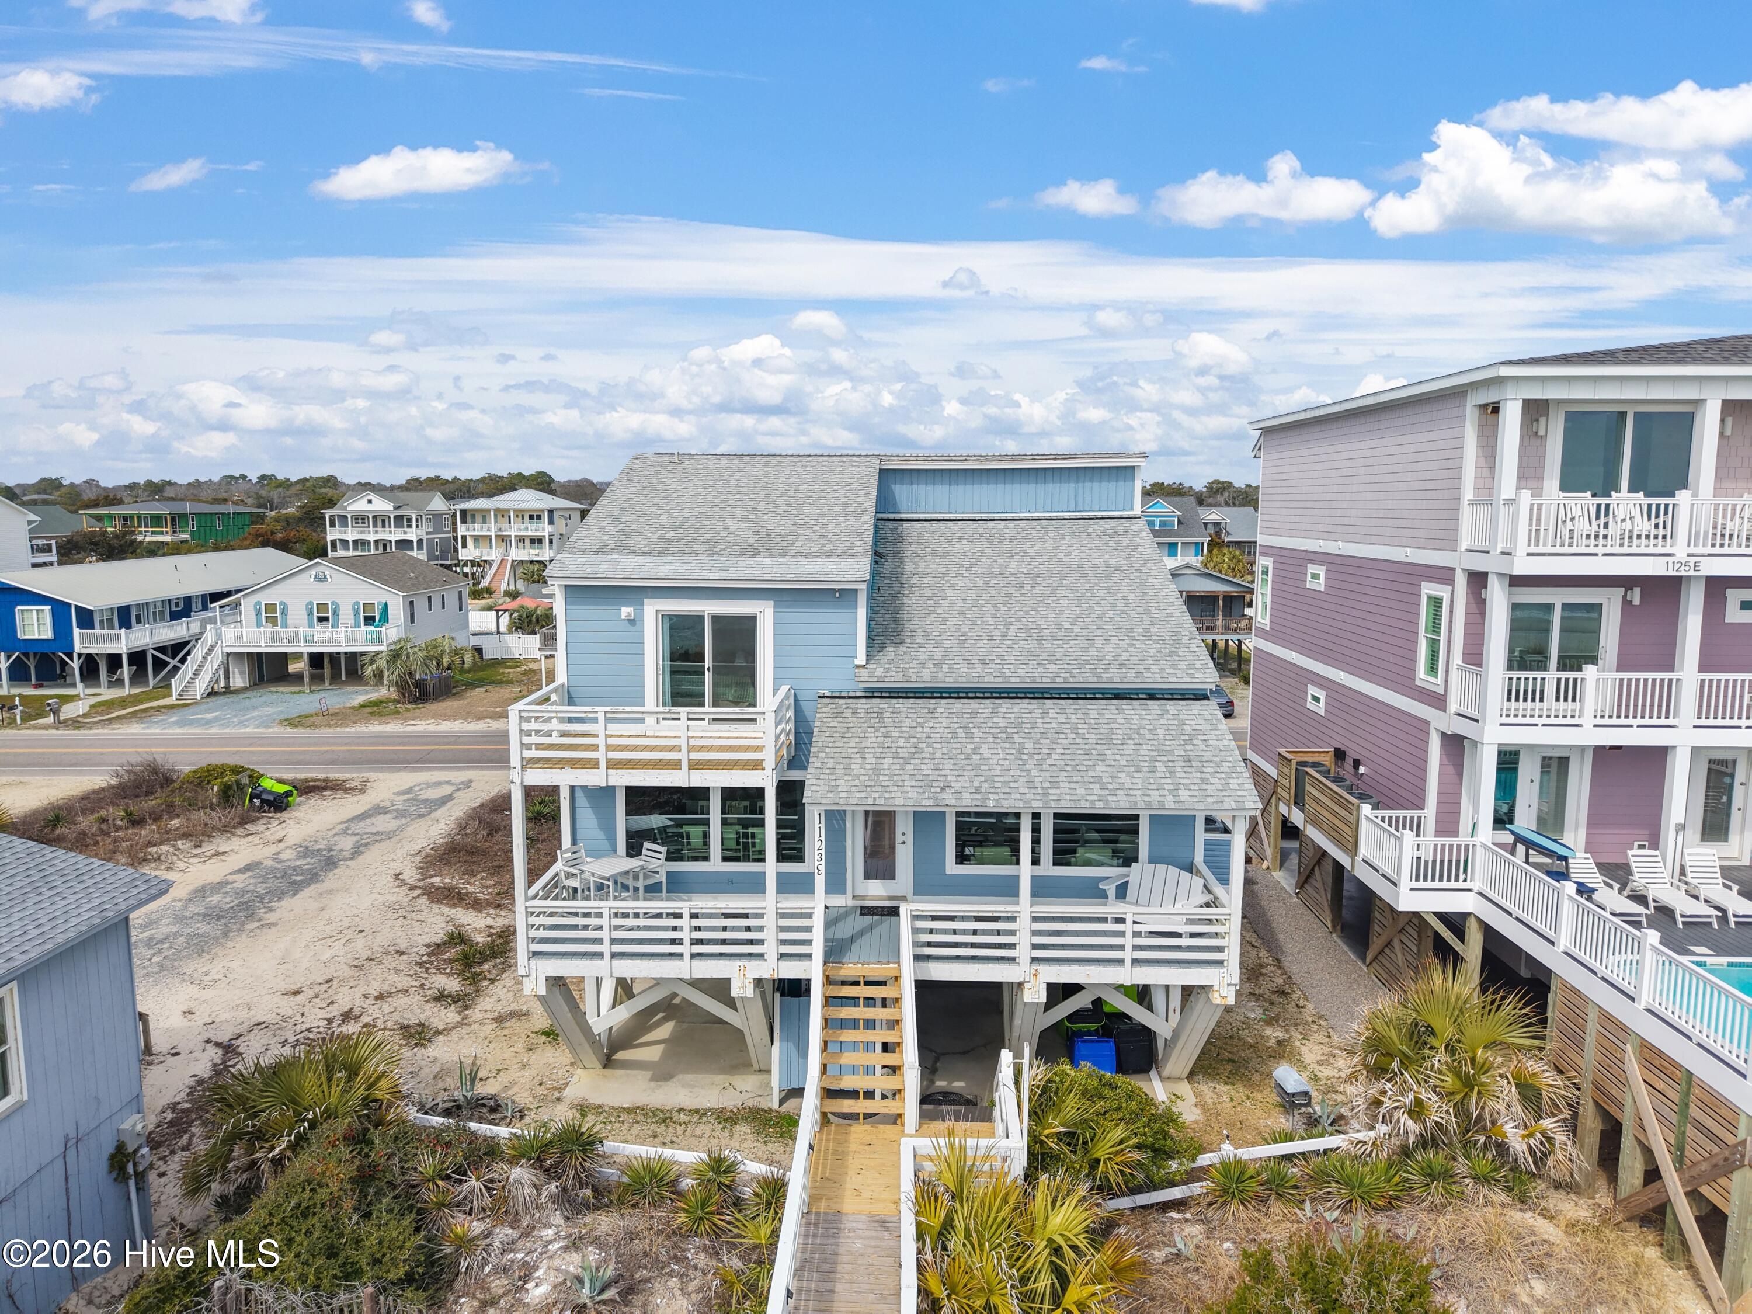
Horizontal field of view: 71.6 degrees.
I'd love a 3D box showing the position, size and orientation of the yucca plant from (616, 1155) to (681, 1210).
[{"bbox_3d":[-3.072,7.118,16.486,0.877,0.598,0.877,0,7,2],"label":"yucca plant"}]

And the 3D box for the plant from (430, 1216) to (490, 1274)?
[{"bbox_3d":[-4.876,6.897,14.242,0.653,0.607,0.653,0,7,1],"label":"plant"}]

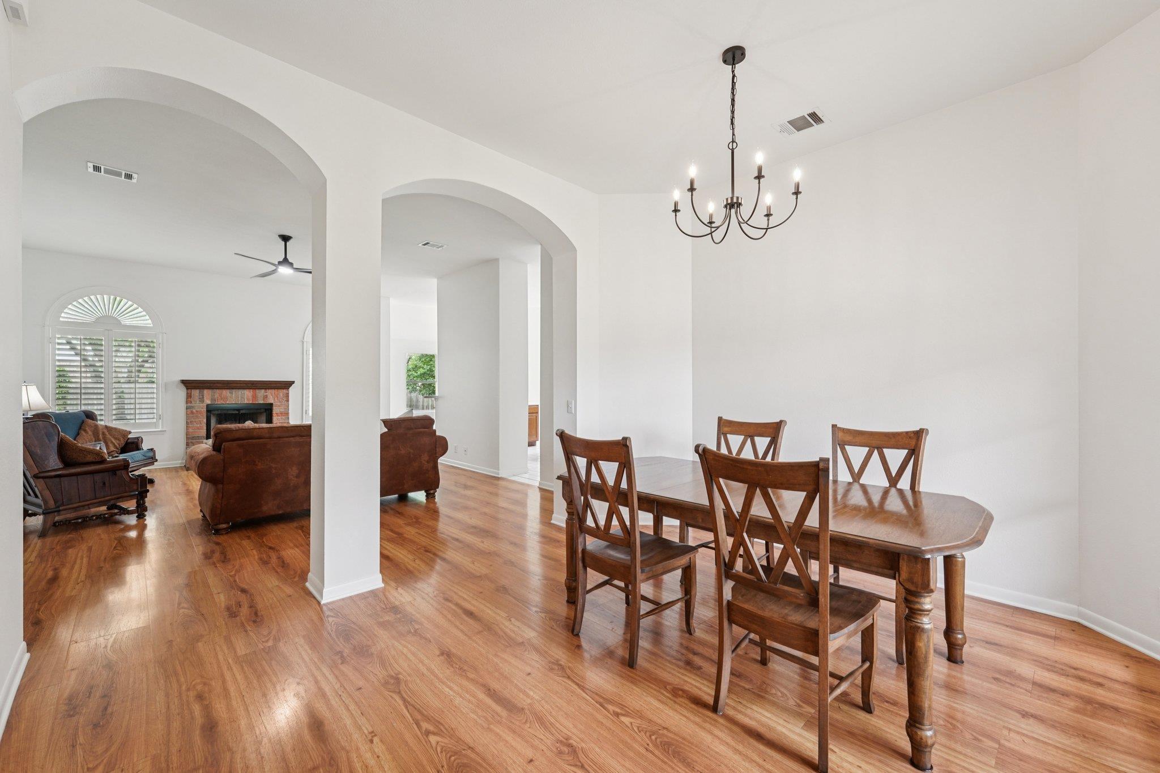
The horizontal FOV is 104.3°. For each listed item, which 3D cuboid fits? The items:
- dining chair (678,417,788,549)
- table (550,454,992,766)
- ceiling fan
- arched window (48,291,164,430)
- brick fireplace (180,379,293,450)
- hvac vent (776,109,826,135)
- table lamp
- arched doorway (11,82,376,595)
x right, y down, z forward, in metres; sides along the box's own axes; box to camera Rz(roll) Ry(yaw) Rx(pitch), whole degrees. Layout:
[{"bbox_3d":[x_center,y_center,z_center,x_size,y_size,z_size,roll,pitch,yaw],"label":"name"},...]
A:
[{"bbox_3d":[0.965,0.743,2.897,0.548,1.033,0.485,0,0,-43],"label":"dining chair"},{"bbox_3d":[0.845,0.889,2.375,1.953,0.743,1.008,0,0,45],"label":"table"},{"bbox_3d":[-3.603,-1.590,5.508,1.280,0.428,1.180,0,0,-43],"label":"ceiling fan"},{"bbox_3d":[-6.741,-0.359,6.458,1.159,2.054,0.100,0,0,-43],"label":"arched window"},{"bbox_3d":[-5.513,0.583,7.300,1.449,1.355,0.560,0,0,-43],"label":"brick fireplace"},{"bbox_3d":[1.521,-1.796,3.098,0.250,0.025,0.290,0,0,-43],"label":"hvac vent"},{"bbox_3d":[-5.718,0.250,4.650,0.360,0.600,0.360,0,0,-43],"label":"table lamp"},{"bbox_3d":[-1.974,-0.091,2.414,1.310,2.703,0.315,0,0,-43],"label":"arched doorway"}]

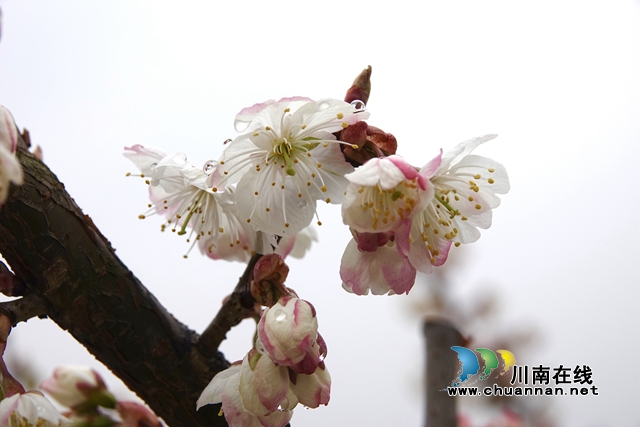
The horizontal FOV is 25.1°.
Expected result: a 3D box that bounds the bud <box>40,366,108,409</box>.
[{"bbox_3d":[-0.061,0.043,0.355,0.017,0.010,0.010,21,0,-12],"label":"bud"}]

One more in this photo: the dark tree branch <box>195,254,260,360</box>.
[{"bbox_3d":[-0.021,0.021,0.330,0.006,0.025,0.006,28,-6,0],"label":"dark tree branch"}]

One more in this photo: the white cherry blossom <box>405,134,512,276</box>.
[{"bbox_3d":[0.031,-0.002,0.320,0.030,0.031,0.020,13,13,-45],"label":"white cherry blossom"}]

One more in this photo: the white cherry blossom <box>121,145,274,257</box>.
[{"bbox_3d":[-0.028,-0.003,0.332,0.032,0.029,0.020,-10,28,38],"label":"white cherry blossom"}]

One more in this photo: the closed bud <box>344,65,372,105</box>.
[{"bbox_3d":[0.009,-0.029,0.333,0.006,0.011,0.006,19,-3,0],"label":"closed bud"}]

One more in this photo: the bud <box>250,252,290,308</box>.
[{"bbox_3d":[-0.011,0.015,0.325,0.008,0.011,0.008,6,-6,0],"label":"bud"}]

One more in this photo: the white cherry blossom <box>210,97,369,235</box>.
[{"bbox_3d":[-0.007,-0.011,0.320,0.035,0.030,0.018,0,16,-2],"label":"white cherry blossom"}]

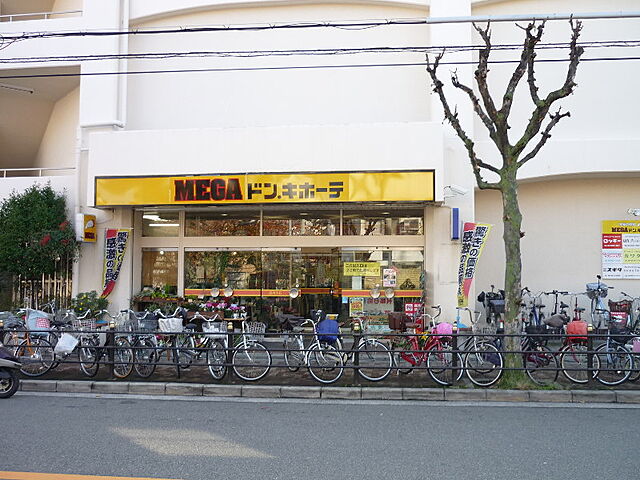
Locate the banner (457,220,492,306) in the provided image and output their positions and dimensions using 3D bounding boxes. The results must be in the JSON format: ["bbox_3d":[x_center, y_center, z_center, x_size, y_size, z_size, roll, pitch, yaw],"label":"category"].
[{"bbox_3d":[3.292,0.522,13.000,0.660,1.820,0.120,0,-5,6],"label":"banner"}]

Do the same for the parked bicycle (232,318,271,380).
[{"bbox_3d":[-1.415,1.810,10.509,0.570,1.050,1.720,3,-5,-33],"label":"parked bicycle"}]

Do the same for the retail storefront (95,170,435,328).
[{"bbox_3d":[-1.250,0.353,13.632,7.510,3.573,1.100,0,-5,6],"label":"retail storefront"}]

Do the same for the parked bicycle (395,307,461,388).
[{"bbox_3d":[1.727,1.750,10.170,0.600,1.130,1.750,3,-5,-28],"label":"parked bicycle"}]

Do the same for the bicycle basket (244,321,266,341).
[{"bbox_3d":[-1.025,1.461,9.850,0.310,0.270,0.350,0,-3,9],"label":"bicycle basket"}]

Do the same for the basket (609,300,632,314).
[{"bbox_3d":[5.615,1.261,11.400,0.380,0.260,0.300,1,-5,-14],"label":"basket"}]

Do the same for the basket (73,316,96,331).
[{"bbox_3d":[-3.899,1.415,10.100,0.350,0.250,0.280,3,-4,-44],"label":"basket"}]

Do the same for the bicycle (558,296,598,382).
[{"bbox_3d":[3.901,1.724,10.059,0.580,1.100,1.760,2,-3,-25],"label":"bicycle"}]

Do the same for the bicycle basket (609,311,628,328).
[{"bbox_3d":[5.333,1.420,10.900,0.330,0.280,0.270,1,-5,-17],"label":"bicycle basket"}]

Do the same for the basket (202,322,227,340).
[{"bbox_3d":[-1.709,1.465,9.930,0.360,0.270,0.280,2,-4,-34],"label":"basket"}]

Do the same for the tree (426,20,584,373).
[{"bbox_3d":[3.040,-0.710,10.000,2.500,5.850,2.300,0,-3,-5],"label":"tree"}]

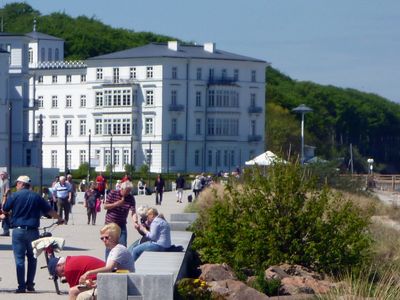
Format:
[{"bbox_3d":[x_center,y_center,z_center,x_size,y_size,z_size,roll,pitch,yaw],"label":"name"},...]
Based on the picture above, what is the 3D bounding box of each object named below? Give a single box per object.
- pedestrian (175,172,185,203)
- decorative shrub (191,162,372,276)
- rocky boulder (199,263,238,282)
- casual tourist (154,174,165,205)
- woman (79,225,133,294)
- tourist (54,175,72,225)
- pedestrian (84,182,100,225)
[{"bbox_3d":[-1.228,2.370,75.500,0.530,1.780,0.380,0,-1,0],"label":"pedestrian"},{"bbox_3d":[1.438,1.218,22.300,3.150,1.970,2.700,0,-1,0],"label":"decorative shrub"},{"bbox_3d":[0.298,1.969,20.100,0.660,0.380,0.550,0,-1,0],"label":"rocky boulder"},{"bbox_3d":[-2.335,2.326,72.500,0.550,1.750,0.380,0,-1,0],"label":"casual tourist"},{"bbox_3d":[-1.087,1.442,14.200,0.720,1.200,0.500,0,-1,-16],"label":"woman"},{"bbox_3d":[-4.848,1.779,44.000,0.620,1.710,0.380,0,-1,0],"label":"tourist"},{"bbox_3d":[-3.773,1.855,43.800,0.540,1.550,0.360,0,-1,-3],"label":"pedestrian"}]

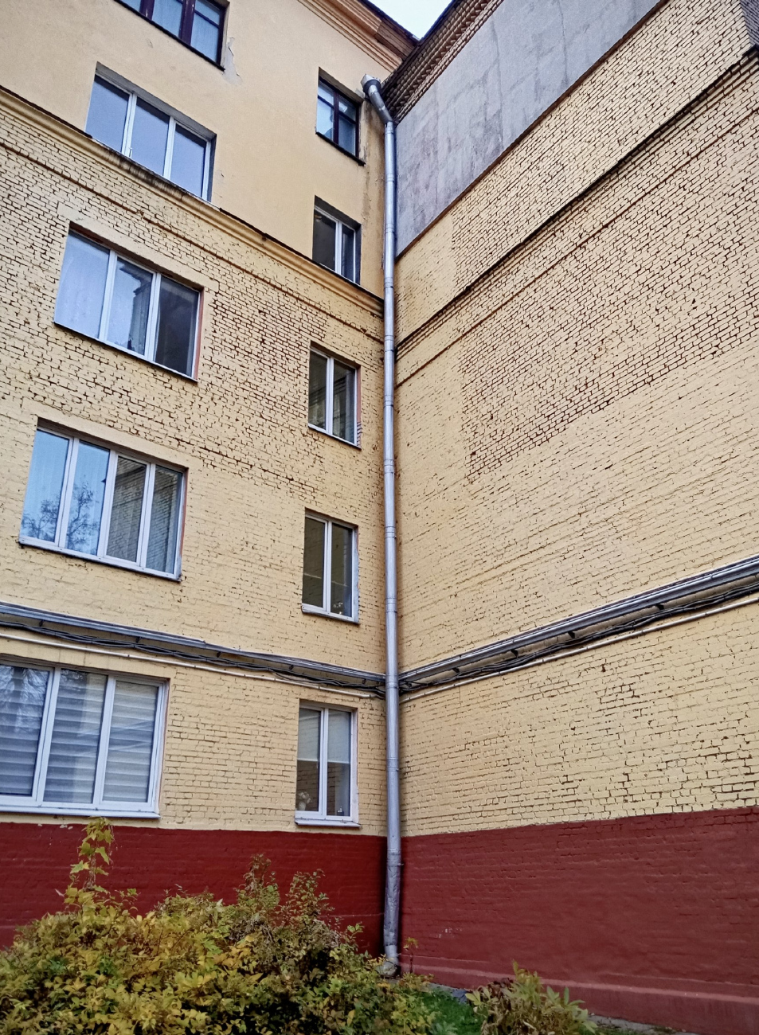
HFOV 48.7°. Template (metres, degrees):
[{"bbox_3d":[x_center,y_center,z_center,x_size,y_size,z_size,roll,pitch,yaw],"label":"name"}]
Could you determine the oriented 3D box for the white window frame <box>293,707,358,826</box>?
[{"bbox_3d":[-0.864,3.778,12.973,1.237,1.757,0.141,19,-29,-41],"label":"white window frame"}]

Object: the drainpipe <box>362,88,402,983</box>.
[{"bbox_3d":[0.009,-1.460,15.452,0.828,17.392,0.364,19,-29,-41],"label":"drainpipe"}]

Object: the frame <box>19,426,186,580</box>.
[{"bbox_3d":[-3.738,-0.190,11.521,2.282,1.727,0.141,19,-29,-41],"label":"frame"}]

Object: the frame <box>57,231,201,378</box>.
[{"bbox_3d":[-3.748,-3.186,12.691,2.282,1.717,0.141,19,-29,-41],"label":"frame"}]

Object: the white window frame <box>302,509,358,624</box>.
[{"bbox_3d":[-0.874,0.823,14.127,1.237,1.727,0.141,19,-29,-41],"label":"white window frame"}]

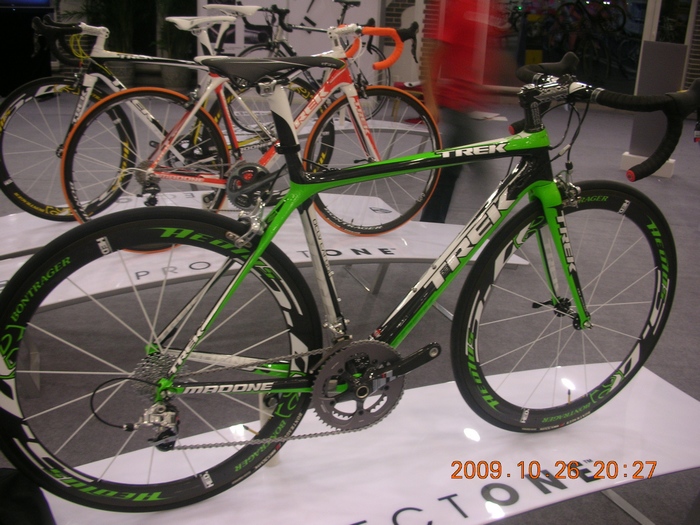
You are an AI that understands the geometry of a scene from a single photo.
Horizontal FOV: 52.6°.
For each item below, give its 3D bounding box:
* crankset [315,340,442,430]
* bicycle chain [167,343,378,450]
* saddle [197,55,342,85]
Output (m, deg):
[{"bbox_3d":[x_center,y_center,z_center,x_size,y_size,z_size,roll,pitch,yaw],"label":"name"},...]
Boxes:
[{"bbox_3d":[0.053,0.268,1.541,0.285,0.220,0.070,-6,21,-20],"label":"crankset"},{"bbox_3d":[-0.130,0.285,1.476,0.520,0.215,0.030,-6,21,-20],"label":"bicycle chain"},{"bbox_3d":[-0.139,-0.352,1.295,0.275,0.060,0.140,-6,21,-20],"label":"saddle"}]

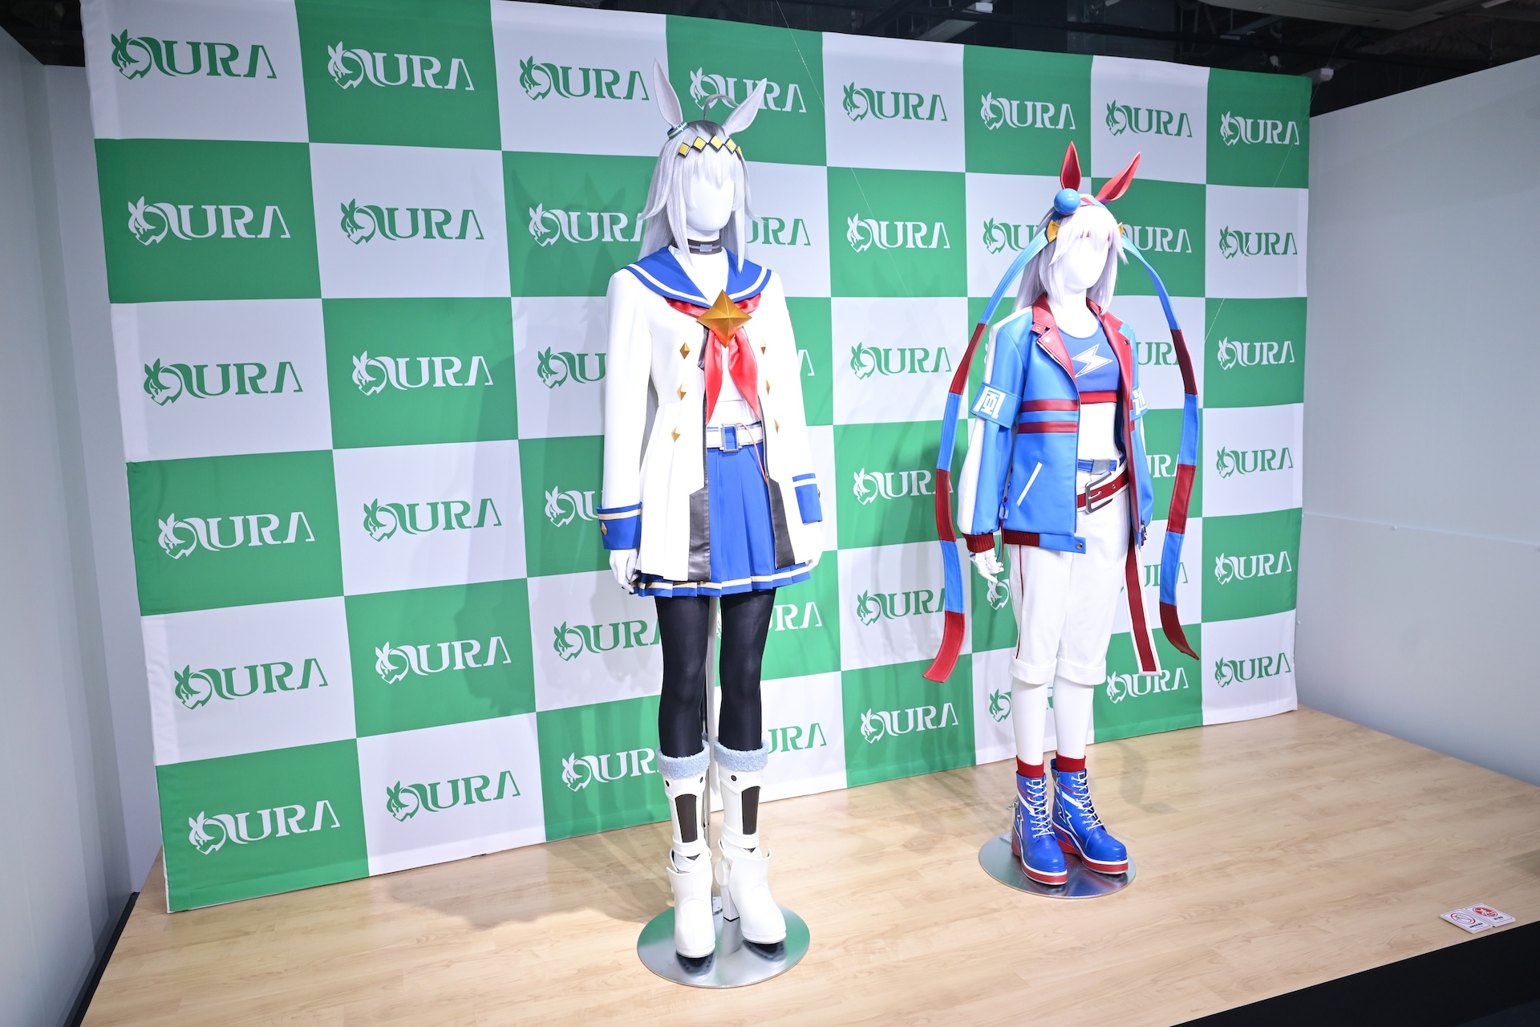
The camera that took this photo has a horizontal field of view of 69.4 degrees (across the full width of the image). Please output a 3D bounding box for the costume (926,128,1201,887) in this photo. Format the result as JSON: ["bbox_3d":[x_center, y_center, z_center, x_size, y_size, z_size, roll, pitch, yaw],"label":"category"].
[{"bbox_3d":[0.738,0.006,2.765,0.800,1.790,0.420,-5,7,-21],"label":"costume"}]

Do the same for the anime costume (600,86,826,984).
[{"bbox_3d":[-0.135,0.015,2.414,0.490,1.910,0.410,-5,7,-21],"label":"anime costume"}]

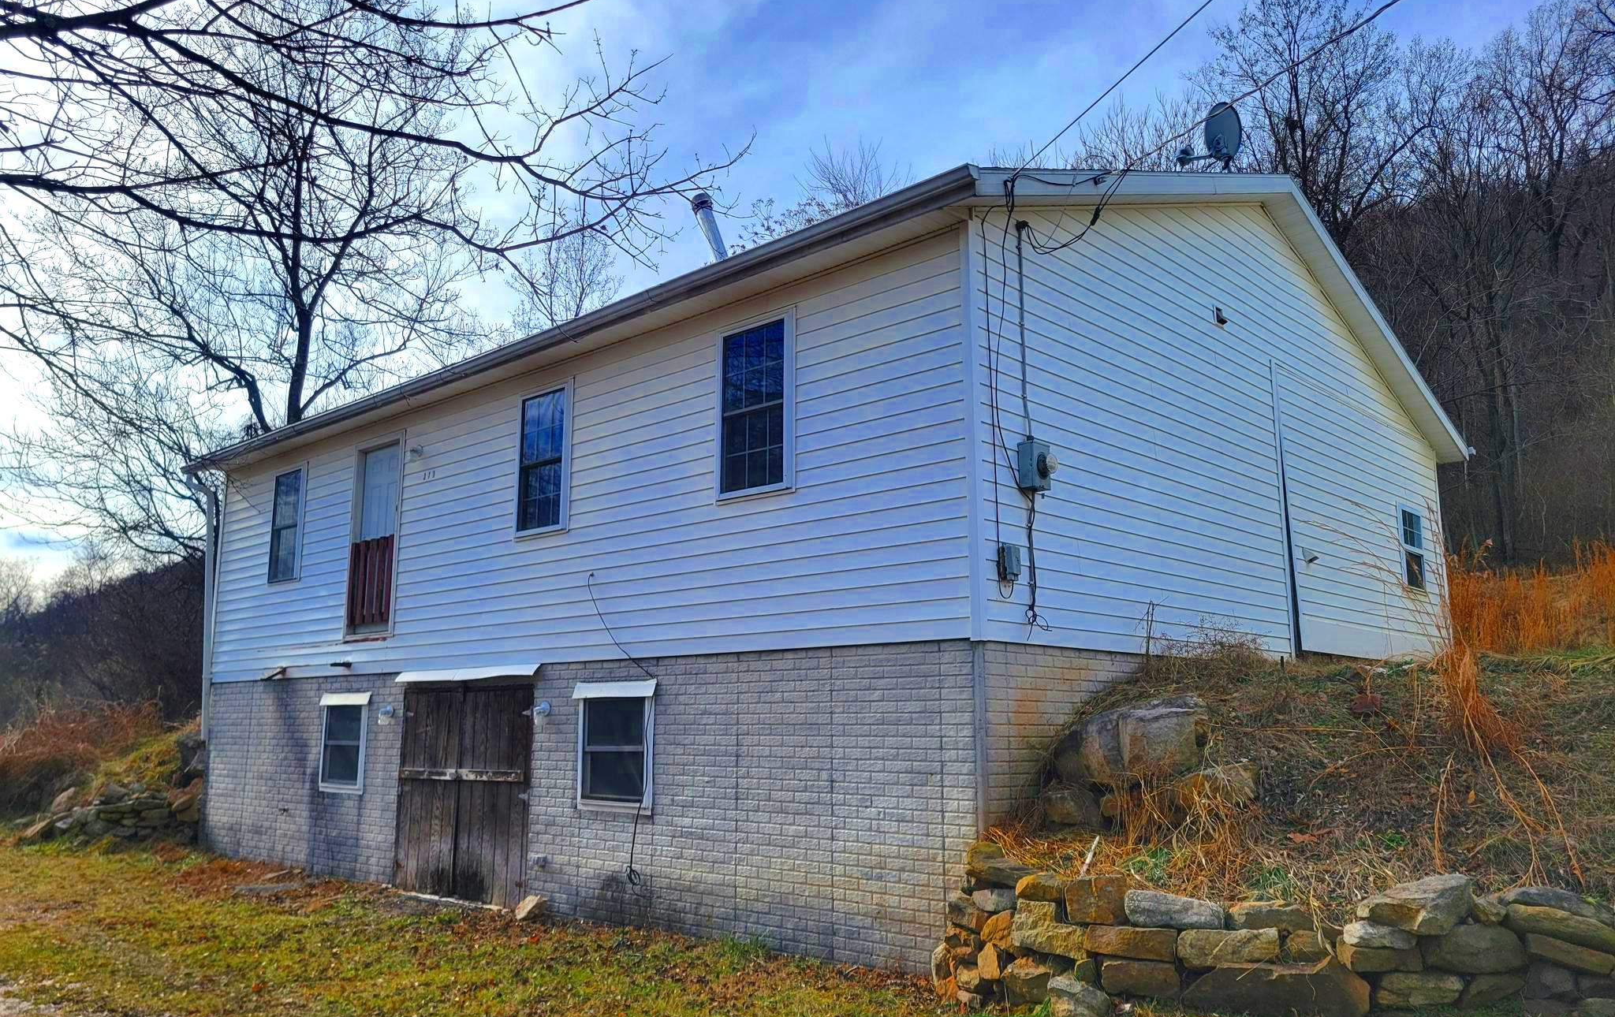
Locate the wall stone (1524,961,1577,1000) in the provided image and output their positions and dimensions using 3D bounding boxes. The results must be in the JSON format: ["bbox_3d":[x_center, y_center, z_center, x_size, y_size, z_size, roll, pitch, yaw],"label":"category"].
[{"bbox_3d":[3.811,2.417,6.220,0.260,0.200,0.240,-2,-10,10],"label":"wall stone"}]

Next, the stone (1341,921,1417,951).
[{"bbox_3d":[3.073,2.298,6.530,0.368,0.143,0.280,-1,-10,8],"label":"stone"}]

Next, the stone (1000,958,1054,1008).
[{"bbox_3d":[1.165,2.496,6.420,0.260,0.240,0.260,-2,-10,12],"label":"stone"}]

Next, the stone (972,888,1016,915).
[{"bbox_3d":[1.073,2.254,6.970,0.238,0.136,0.220,-4,-11,20],"label":"stone"}]

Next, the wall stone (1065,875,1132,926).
[{"bbox_3d":[1.615,2.177,6.750,0.354,0.258,0.280,-3,-11,18],"label":"wall stone"}]

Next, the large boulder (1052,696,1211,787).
[{"bbox_3d":[2.052,1.489,7.750,0.969,0.564,0.650,-3,-11,16],"label":"large boulder"}]

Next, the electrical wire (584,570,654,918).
[{"bbox_3d":[-1.560,1.792,9.725,0.950,2.680,0.140,-9,-14,42],"label":"electrical wire"}]

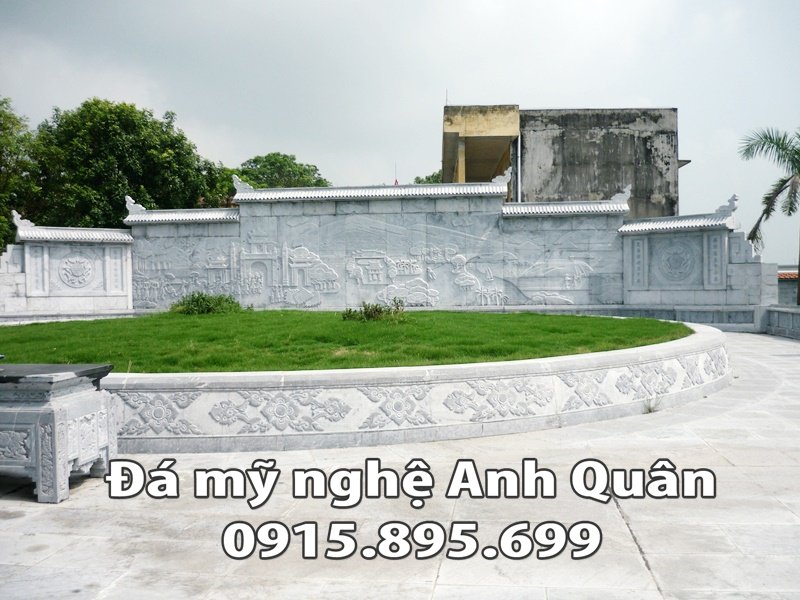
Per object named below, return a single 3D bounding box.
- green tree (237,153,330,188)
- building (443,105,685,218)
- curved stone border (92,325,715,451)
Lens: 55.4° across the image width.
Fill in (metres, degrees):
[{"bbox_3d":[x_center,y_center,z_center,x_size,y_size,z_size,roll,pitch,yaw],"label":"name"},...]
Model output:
[{"bbox_3d":[-6.393,-3.867,41.897,6.200,8.430,6.200,-1,2,0],"label":"green tree"},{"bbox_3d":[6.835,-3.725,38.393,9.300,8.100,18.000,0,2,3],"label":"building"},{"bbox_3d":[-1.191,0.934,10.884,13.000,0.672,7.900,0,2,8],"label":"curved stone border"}]

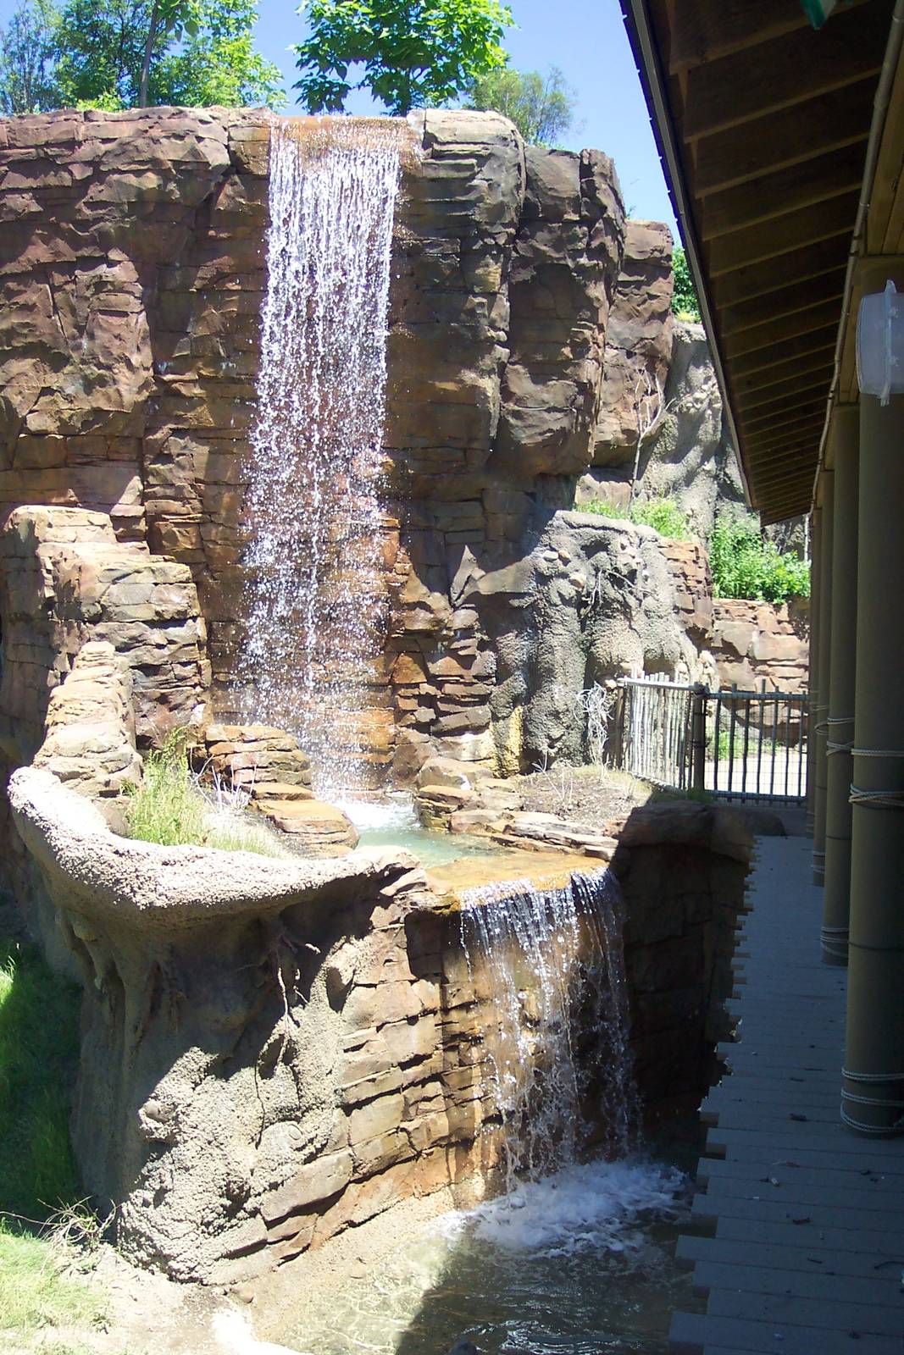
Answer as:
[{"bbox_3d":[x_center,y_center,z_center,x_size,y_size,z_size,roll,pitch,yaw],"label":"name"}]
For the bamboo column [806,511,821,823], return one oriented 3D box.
[{"bbox_3d":[2.980,-0.026,11.530,0.190,2.630,0.190,1,1,13],"label":"bamboo column"}]

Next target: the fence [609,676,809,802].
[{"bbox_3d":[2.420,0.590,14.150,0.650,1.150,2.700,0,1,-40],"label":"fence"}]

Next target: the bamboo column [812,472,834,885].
[{"bbox_3d":[2.425,0.005,9.130,0.190,2.630,0.190,1,1,13],"label":"bamboo column"}]

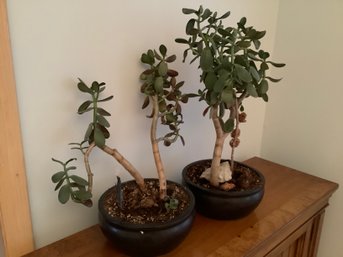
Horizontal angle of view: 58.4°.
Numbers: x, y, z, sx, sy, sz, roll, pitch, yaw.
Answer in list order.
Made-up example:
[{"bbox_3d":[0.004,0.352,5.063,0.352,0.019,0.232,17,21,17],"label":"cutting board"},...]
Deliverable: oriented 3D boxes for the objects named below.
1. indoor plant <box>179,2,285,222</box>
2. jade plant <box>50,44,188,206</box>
[{"bbox_3d":[0.179,-0.037,0.941,0.315,0.615,0.285,-13,21,-43],"label":"indoor plant"},{"bbox_3d":[-0.095,-0.001,0.779,0.430,0.415,0.190,-13,21,-43],"label":"jade plant"}]

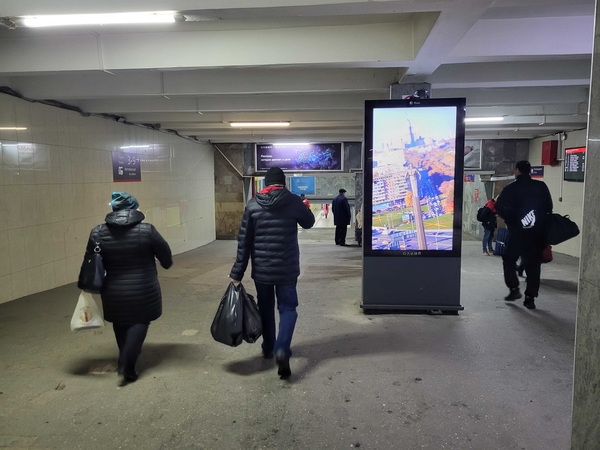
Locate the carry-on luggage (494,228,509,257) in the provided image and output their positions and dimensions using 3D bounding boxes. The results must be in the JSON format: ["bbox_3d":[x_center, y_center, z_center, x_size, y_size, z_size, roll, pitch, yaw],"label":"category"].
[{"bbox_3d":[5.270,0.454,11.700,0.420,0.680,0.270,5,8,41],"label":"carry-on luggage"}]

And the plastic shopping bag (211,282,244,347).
[{"bbox_3d":[-0.624,0.770,3.880,0.280,0.530,0.260,-1,6,-6],"label":"plastic shopping bag"}]

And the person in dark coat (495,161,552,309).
[{"bbox_3d":[2.903,0.114,5.980,0.640,1.900,0.500,1,6,7],"label":"person in dark coat"}]

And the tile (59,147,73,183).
[{"bbox_3d":[-3.802,-0.970,7.340,0.010,0.600,0.300,0,6,6],"label":"tile"}]

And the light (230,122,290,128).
[{"bbox_3d":[-0.793,-2.008,9.050,1.220,0.090,0.120,0,6,6],"label":"light"}]

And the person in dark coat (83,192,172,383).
[{"bbox_3d":[-1.348,0.468,3.562,0.600,1.470,0.460,0,6,6],"label":"person in dark coat"}]

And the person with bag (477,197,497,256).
[{"bbox_3d":[4.599,0.005,11.023,0.500,1.501,0.460,-2,6,-13],"label":"person with bag"}]

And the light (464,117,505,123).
[{"bbox_3d":[3.311,-2.034,8.697,1.220,0.080,0.090,0,6,6],"label":"light"}]

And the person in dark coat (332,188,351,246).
[{"bbox_3d":[1.319,-0.253,14.400,0.420,1.770,0.520,-5,8,-38],"label":"person in dark coat"}]

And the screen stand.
[{"bbox_3d":[1.330,0.715,5.496,1.190,0.690,0.300,0,6,6],"label":"screen stand"}]

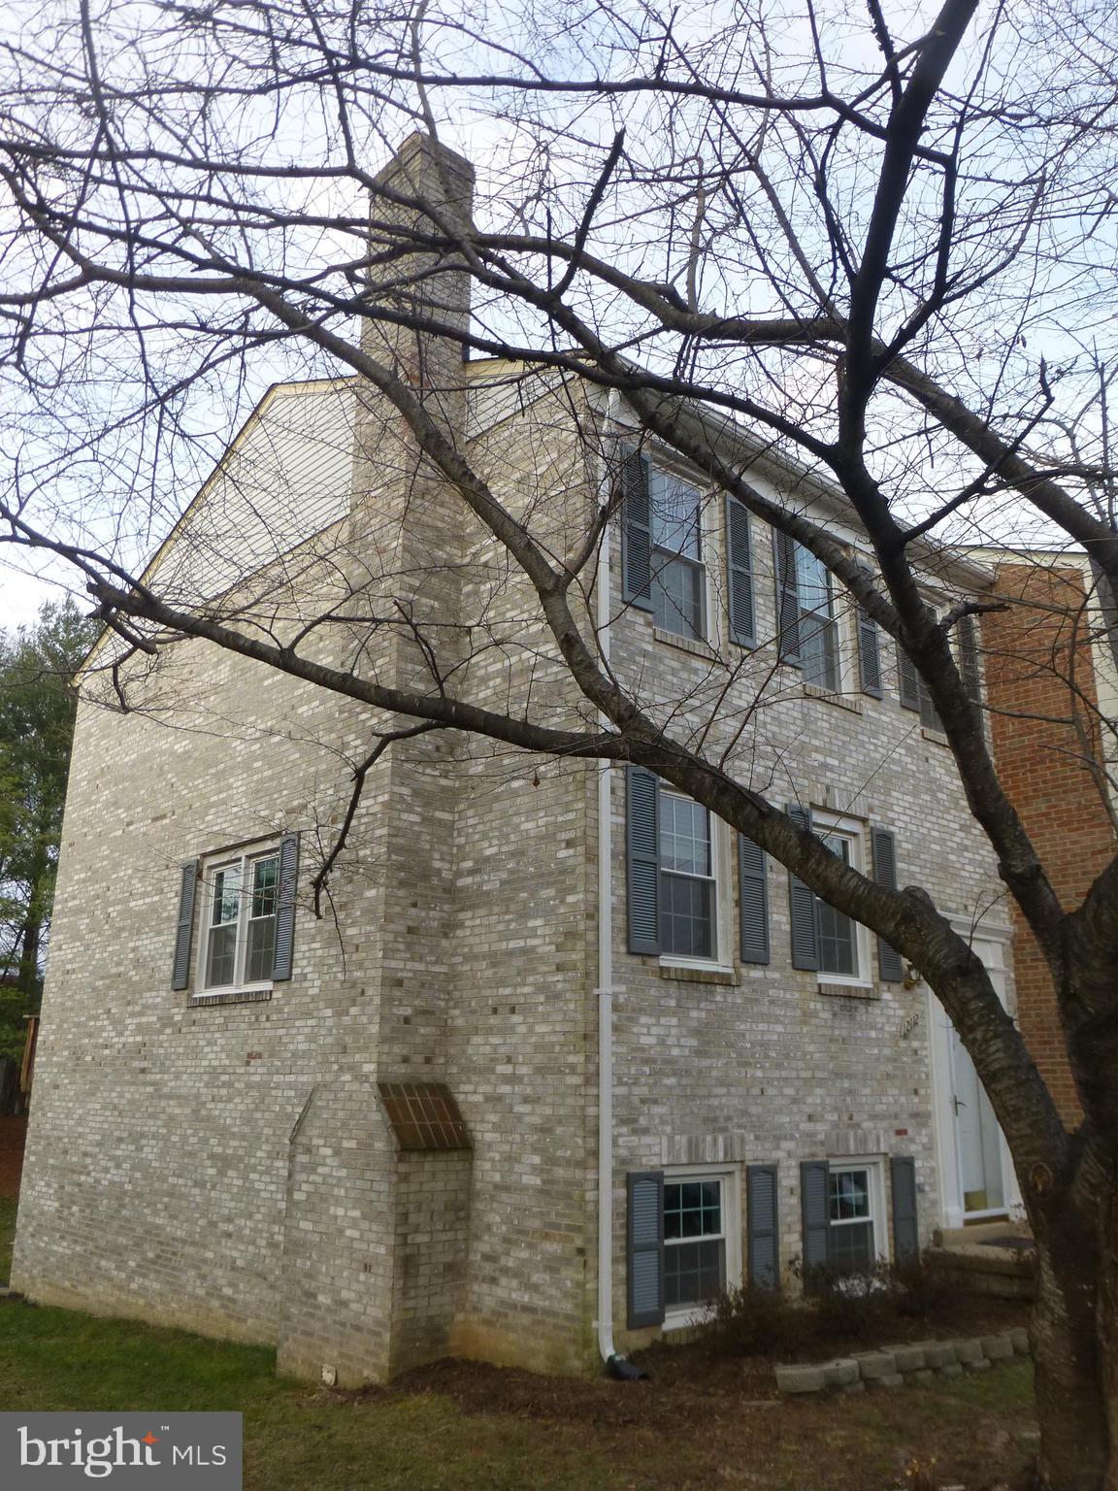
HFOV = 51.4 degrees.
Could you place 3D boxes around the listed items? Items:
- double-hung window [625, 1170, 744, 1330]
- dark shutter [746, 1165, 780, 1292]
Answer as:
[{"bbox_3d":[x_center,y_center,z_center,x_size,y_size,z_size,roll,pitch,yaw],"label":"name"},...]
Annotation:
[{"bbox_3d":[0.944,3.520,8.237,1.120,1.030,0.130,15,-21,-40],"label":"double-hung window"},{"bbox_3d":[1.524,3.636,8.676,0.358,0.955,0.045,15,-21,-40],"label":"dark shutter"}]

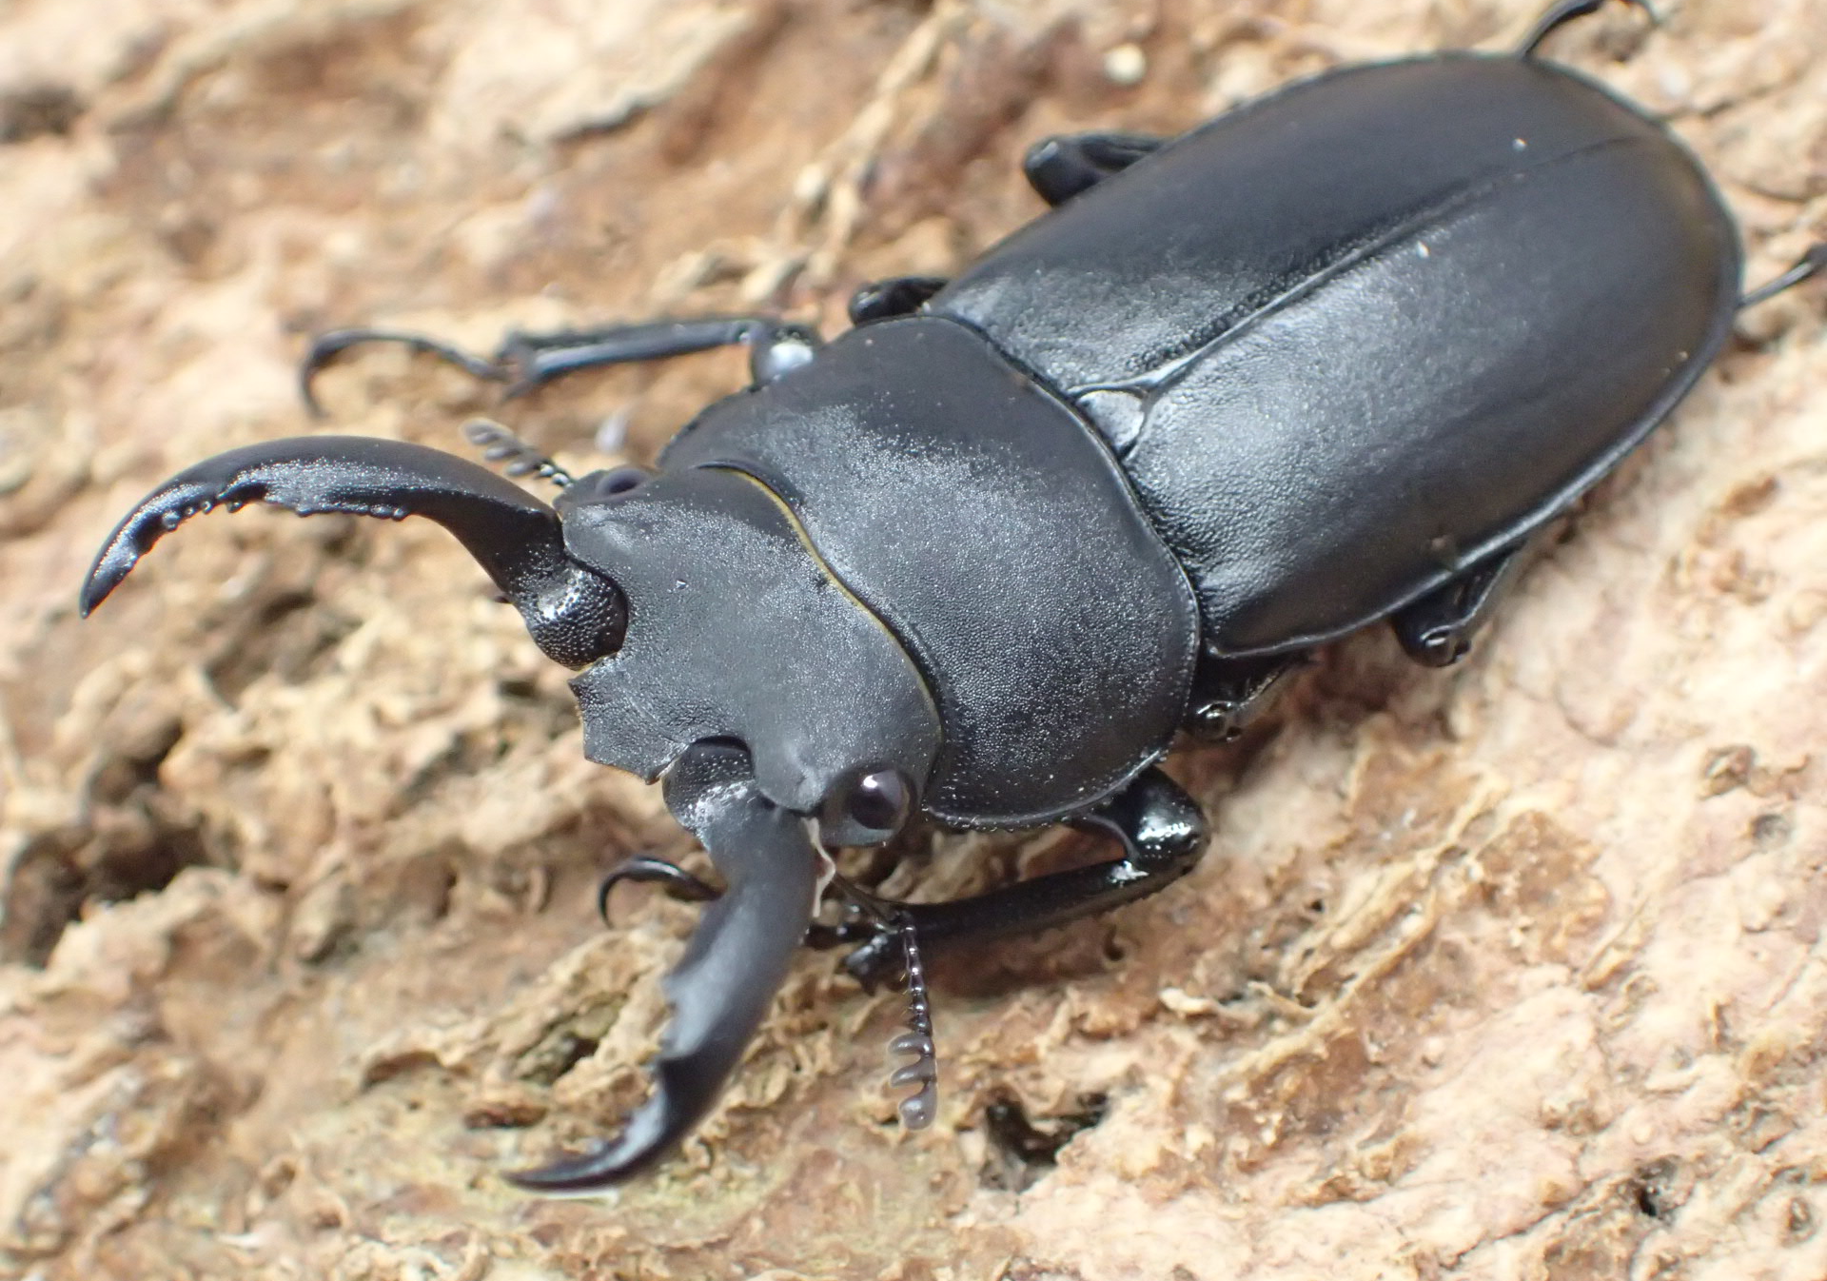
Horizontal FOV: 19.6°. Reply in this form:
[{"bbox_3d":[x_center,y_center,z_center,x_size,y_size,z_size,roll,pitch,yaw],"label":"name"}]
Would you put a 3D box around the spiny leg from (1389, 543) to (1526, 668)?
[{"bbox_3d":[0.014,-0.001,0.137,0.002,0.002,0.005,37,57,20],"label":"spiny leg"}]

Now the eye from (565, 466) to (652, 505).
[{"bbox_3d":[-0.008,-0.004,0.133,0.002,0.002,0.002,-25,60,-24],"label":"eye"}]

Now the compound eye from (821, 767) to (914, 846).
[{"bbox_3d":[-0.001,0.004,0.128,0.002,0.002,0.002,-25,60,-24],"label":"compound eye"}]

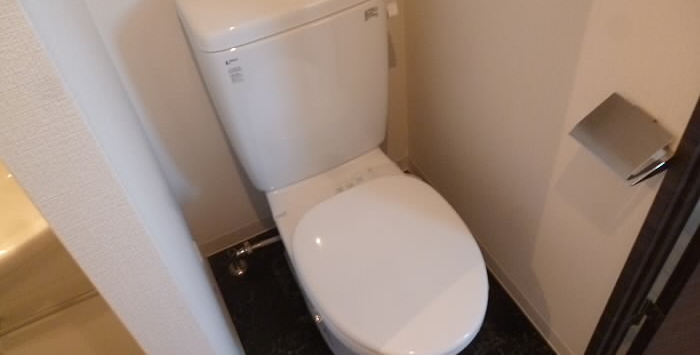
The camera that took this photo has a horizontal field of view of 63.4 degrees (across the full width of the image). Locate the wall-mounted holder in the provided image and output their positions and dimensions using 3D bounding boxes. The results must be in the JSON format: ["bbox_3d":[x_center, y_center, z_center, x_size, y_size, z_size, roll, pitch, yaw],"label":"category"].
[{"bbox_3d":[0.425,-0.054,0.903,0.091,0.086,0.124,-23,48,-14],"label":"wall-mounted holder"}]

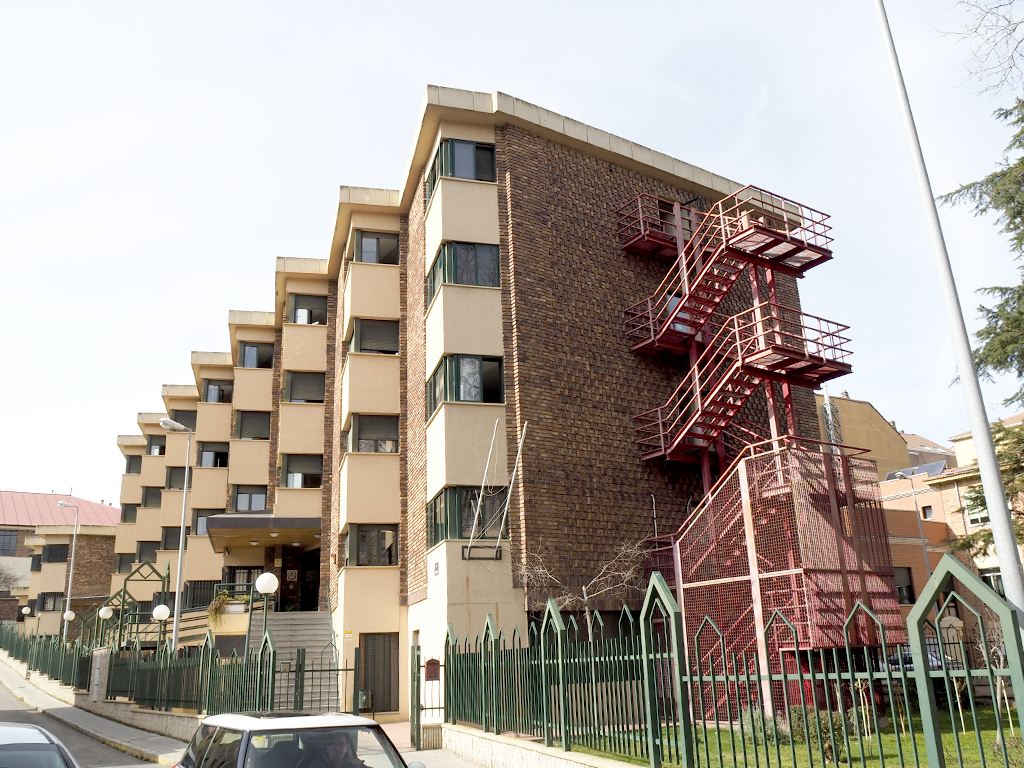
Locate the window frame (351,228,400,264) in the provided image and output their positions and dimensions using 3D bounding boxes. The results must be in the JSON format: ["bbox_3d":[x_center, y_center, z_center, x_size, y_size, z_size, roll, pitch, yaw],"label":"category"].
[{"bbox_3d":[-3.967,-3.972,24.335,1.309,1.115,0.200,3,-19,-15],"label":"window frame"}]

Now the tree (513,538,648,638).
[{"bbox_3d":[1.334,4.596,15.166,2.600,3.450,2.200,-3,-18,4],"label":"tree"}]

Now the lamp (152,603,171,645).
[{"bbox_3d":[-10.367,7.975,24.192,0.460,3.003,0.460,11,-22,-34],"label":"lamp"}]

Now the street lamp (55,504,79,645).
[{"bbox_3d":[-21.719,9.762,39.537,1.100,8.335,0.350,8,-20,-27],"label":"street lamp"}]

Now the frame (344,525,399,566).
[{"bbox_3d":[-3.604,4.240,21.667,1.282,1.138,0.200,3,-19,-15],"label":"frame"}]

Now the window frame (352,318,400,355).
[{"bbox_3d":[-3.835,-1.327,23.480,1.277,1.102,0.200,3,-19,-15],"label":"window frame"}]

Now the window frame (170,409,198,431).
[{"bbox_3d":[-16.018,1.858,40.528,1.188,1.137,0.200,3,-19,-15],"label":"window frame"}]

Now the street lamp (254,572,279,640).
[{"bbox_3d":[-5.272,5.609,17.482,0.460,3.174,0.460,11,-22,-34],"label":"street lamp"}]

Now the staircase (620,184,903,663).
[{"bbox_3d":[5.462,1.036,19.149,2.950,12.550,4.250,10,-21,-32],"label":"staircase"}]

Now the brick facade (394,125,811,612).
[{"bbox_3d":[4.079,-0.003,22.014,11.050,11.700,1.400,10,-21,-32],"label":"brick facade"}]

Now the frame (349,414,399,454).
[{"bbox_3d":[-3.718,1.392,22.595,1.256,1.136,0.200,3,-19,-15],"label":"frame"}]

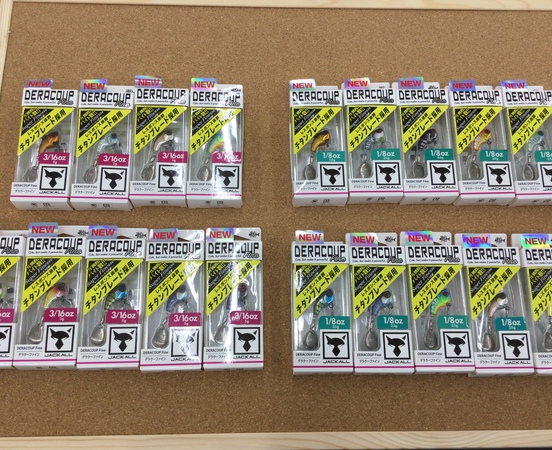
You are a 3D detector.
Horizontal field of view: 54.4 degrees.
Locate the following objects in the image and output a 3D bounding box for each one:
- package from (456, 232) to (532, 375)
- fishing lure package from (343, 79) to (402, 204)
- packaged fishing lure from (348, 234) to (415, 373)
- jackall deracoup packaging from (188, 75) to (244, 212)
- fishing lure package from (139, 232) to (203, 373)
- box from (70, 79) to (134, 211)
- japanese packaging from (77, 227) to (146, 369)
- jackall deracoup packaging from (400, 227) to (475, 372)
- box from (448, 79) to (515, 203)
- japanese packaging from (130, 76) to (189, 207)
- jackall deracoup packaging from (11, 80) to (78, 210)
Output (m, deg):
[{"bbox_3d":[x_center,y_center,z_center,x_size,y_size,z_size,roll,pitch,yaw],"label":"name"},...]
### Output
[{"bbox_3d":[0.188,0.066,0.469,0.049,0.021,0.123,0,75,-2],"label":"package"},{"bbox_3d":[0.089,-0.082,0.505,0.049,0.021,0.123,0,75,-2],"label":"fishing lure package"},{"bbox_3d":[0.091,0.068,0.472,0.049,0.020,0.123,-1,75,-2],"label":"packaged fishing lure"},{"bbox_3d":[-0.055,-0.079,0.498,0.049,0.021,0.123,0,75,-2],"label":"jackall deracoup packaging"},{"bbox_3d":[-0.086,0.060,0.460,0.049,0.021,0.123,0,75,-2],"label":"fishing lure package"},{"bbox_3d":[-0.160,-0.076,0.502,0.049,0.020,0.123,-1,75,-2],"label":"box"},{"bbox_3d":[-0.137,0.059,0.458,0.049,0.021,0.123,0,75,-2],"label":"japanese packaging"},{"bbox_3d":[0.141,0.068,0.474,0.049,0.020,0.123,-1,75,-2],"label":"jackall deracoup packaging"},{"bbox_3d":[0.195,-0.080,0.516,0.049,0.020,0.123,0,75,-2],"label":"box"},{"bbox_3d":[-0.105,-0.079,0.496,0.049,0.021,0.123,0,75,-2],"label":"japanese packaging"},{"bbox_3d":[-0.212,-0.076,0.500,0.049,0.020,0.123,0,75,-2],"label":"jackall deracoup packaging"}]

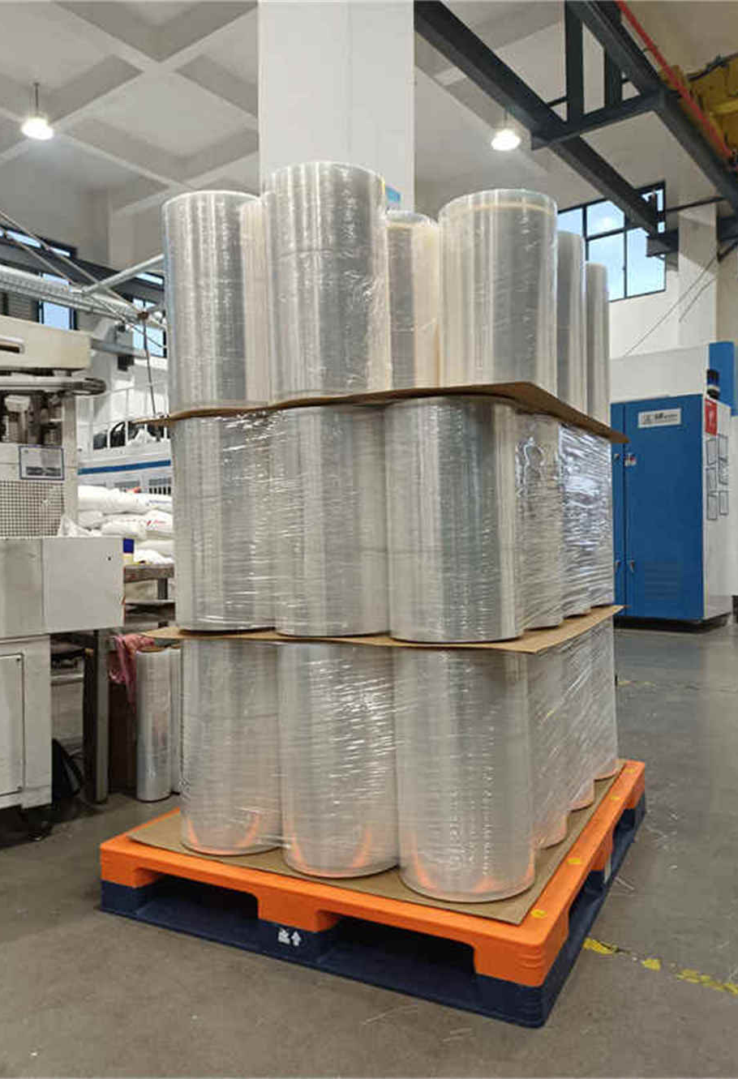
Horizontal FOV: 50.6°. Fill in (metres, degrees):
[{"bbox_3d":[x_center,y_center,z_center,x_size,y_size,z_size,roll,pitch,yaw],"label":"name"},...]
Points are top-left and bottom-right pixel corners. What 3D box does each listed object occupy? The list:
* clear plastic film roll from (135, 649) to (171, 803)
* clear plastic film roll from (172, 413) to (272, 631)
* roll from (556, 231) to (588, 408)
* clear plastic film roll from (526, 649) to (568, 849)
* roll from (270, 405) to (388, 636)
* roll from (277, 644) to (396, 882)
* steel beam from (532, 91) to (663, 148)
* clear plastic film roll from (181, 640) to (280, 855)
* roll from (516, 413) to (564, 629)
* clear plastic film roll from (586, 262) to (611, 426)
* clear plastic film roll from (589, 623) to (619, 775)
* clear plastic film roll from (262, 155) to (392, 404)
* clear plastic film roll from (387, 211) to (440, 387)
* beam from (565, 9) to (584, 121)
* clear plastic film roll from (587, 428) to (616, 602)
[{"bbox_3d":[-0.744,0.633,2.685,0.112,0.502,0.112,0,0,0],"label":"clear plastic film roll"},{"bbox_3d":[-0.336,-0.037,1.925,0.283,0.501,0.283,-1,0,0],"label":"clear plastic film roll"},{"bbox_3d":[0.461,-0.540,2.187,0.285,0.513,0.285,-2,0,0],"label":"roll"},{"bbox_3d":[0.350,0.459,1.934,0.283,0.501,0.283,-1,0,0],"label":"clear plastic film roll"},{"bbox_3d":[-0.077,-0.041,1.791,0.283,0.501,0.283,-1,0,0],"label":"roll"},{"bbox_3d":[-0.060,0.465,1.795,0.283,0.501,0.283,-1,0,0],"label":"roll"},{"bbox_3d":[2.317,-4.359,8.072,1.365,0.200,0.150,-1,0,38],"label":"steel beam"},{"bbox_3d":[-0.317,0.468,1.923,0.288,0.506,0.288,0,0,0],"label":"clear plastic film roll"},{"bbox_3d":[0.326,-0.039,1.931,0.284,0.485,0.284,-2,0,0],"label":"roll"},{"bbox_3d":[0.608,-0.543,2.448,0.285,0.519,0.285,-2,0,27],"label":"clear plastic film roll"},{"bbox_3d":[0.625,0.457,2.432,0.283,0.501,0.283,-1,0,0],"label":"clear plastic film roll"},{"bbox_3d":[-0.092,-0.548,1.786,0.283,0.501,0.283,-1,0,0],"label":"clear plastic film roll"},{"bbox_3d":[0.059,-0.543,2.094,0.285,0.525,0.285,-2,0,0],"label":"clear plastic film roll"},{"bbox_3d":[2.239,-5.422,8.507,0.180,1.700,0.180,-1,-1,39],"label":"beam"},{"bbox_3d":[0.616,-0.038,2.453,0.284,0.485,0.284,-2,0,27],"label":"clear plastic film roll"}]

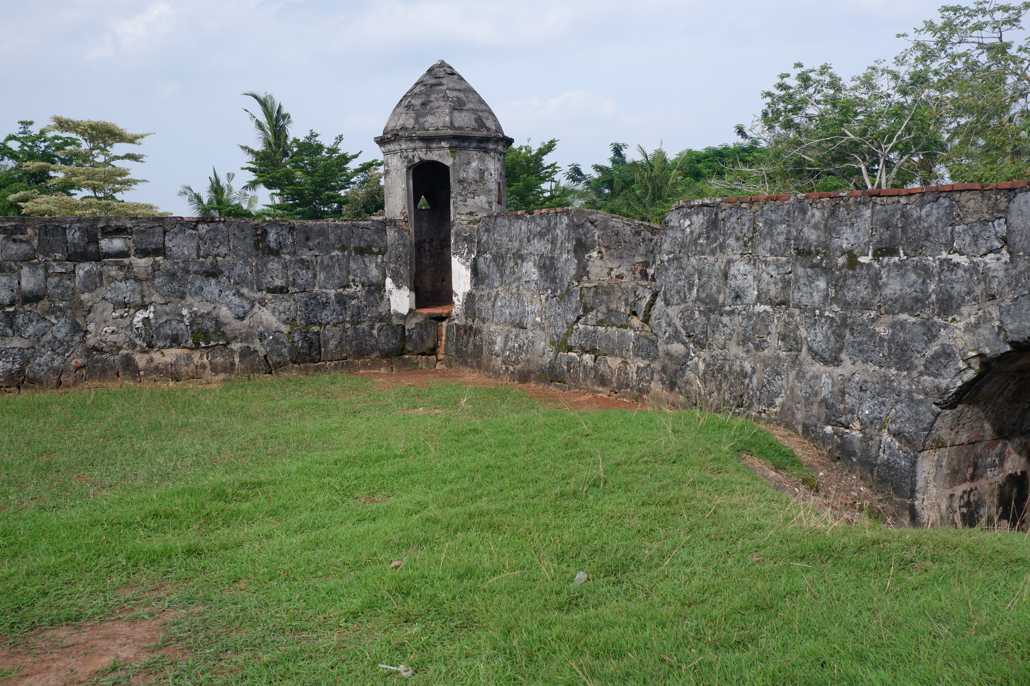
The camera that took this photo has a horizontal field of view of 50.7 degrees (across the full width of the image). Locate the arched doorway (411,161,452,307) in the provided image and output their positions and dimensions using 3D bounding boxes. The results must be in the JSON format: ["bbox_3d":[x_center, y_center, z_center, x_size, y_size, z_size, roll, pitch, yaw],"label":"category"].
[{"bbox_3d":[-1.071,-1.417,14.120,0.530,1.877,0.320,1,5,16],"label":"arched doorway"}]

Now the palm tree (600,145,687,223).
[{"bbox_3d":[4.405,-3.064,37.880,3.500,7.527,3.500,0,5,7],"label":"palm tree"}]

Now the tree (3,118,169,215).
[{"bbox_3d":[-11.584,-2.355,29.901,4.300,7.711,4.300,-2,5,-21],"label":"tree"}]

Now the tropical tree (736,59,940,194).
[{"bbox_3d":[7.109,-2.135,23.909,4.500,8.043,4.400,1,5,16],"label":"tropical tree"}]

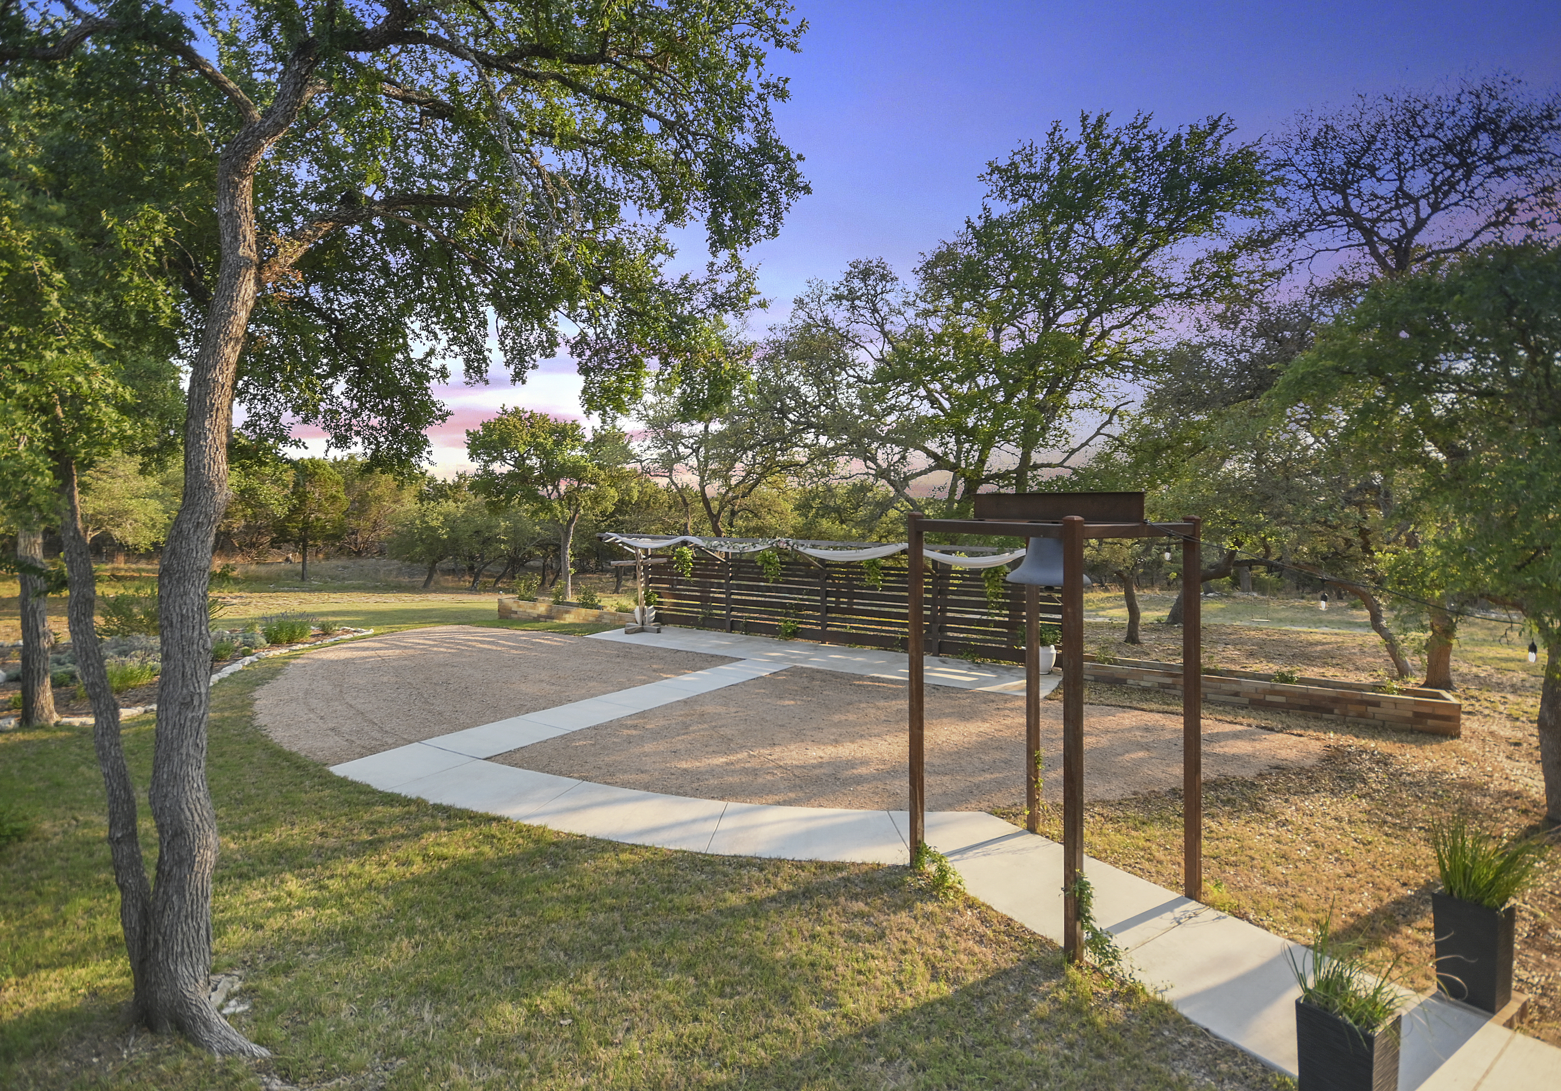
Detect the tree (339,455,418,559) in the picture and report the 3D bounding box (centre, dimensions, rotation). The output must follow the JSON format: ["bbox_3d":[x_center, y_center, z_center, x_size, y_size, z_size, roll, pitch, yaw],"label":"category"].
[{"bbox_3d":[-20.700,-1.900,35.000,3.800,5.300,3.800,-2,3,-31],"label":"tree"}]

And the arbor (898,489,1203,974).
[{"bbox_3d":[2.185,1.155,5.560,1.550,3.150,1.600,-2,3,-31],"label":"arbor"}]

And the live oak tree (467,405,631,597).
[{"bbox_3d":[-6.840,-1.200,20.200,4.600,5.700,4.500,-1,3,-19],"label":"live oak tree"}]

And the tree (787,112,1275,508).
[{"bbox_3d":[5.400,-3.200,15.000,9.500,10.700,8.300,1,3,20],"label":"tree"}]

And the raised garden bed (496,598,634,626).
[{"bbox_3d":[-5.150,1.620,17.400,4.100,0.500,0.900,1,3,13],"label":"raised garden bed"}]

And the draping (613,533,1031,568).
[{"bbox_3d":[0.217,0.060,12.950,8.900,0.450,0.400,1,3,25],"label":"draping"}]

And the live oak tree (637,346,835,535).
[{"bbox_3d":[-1.230,-1.800,19.000,5.500,7.300,5.300,0,3,-4],"label":"live oak tree"}]

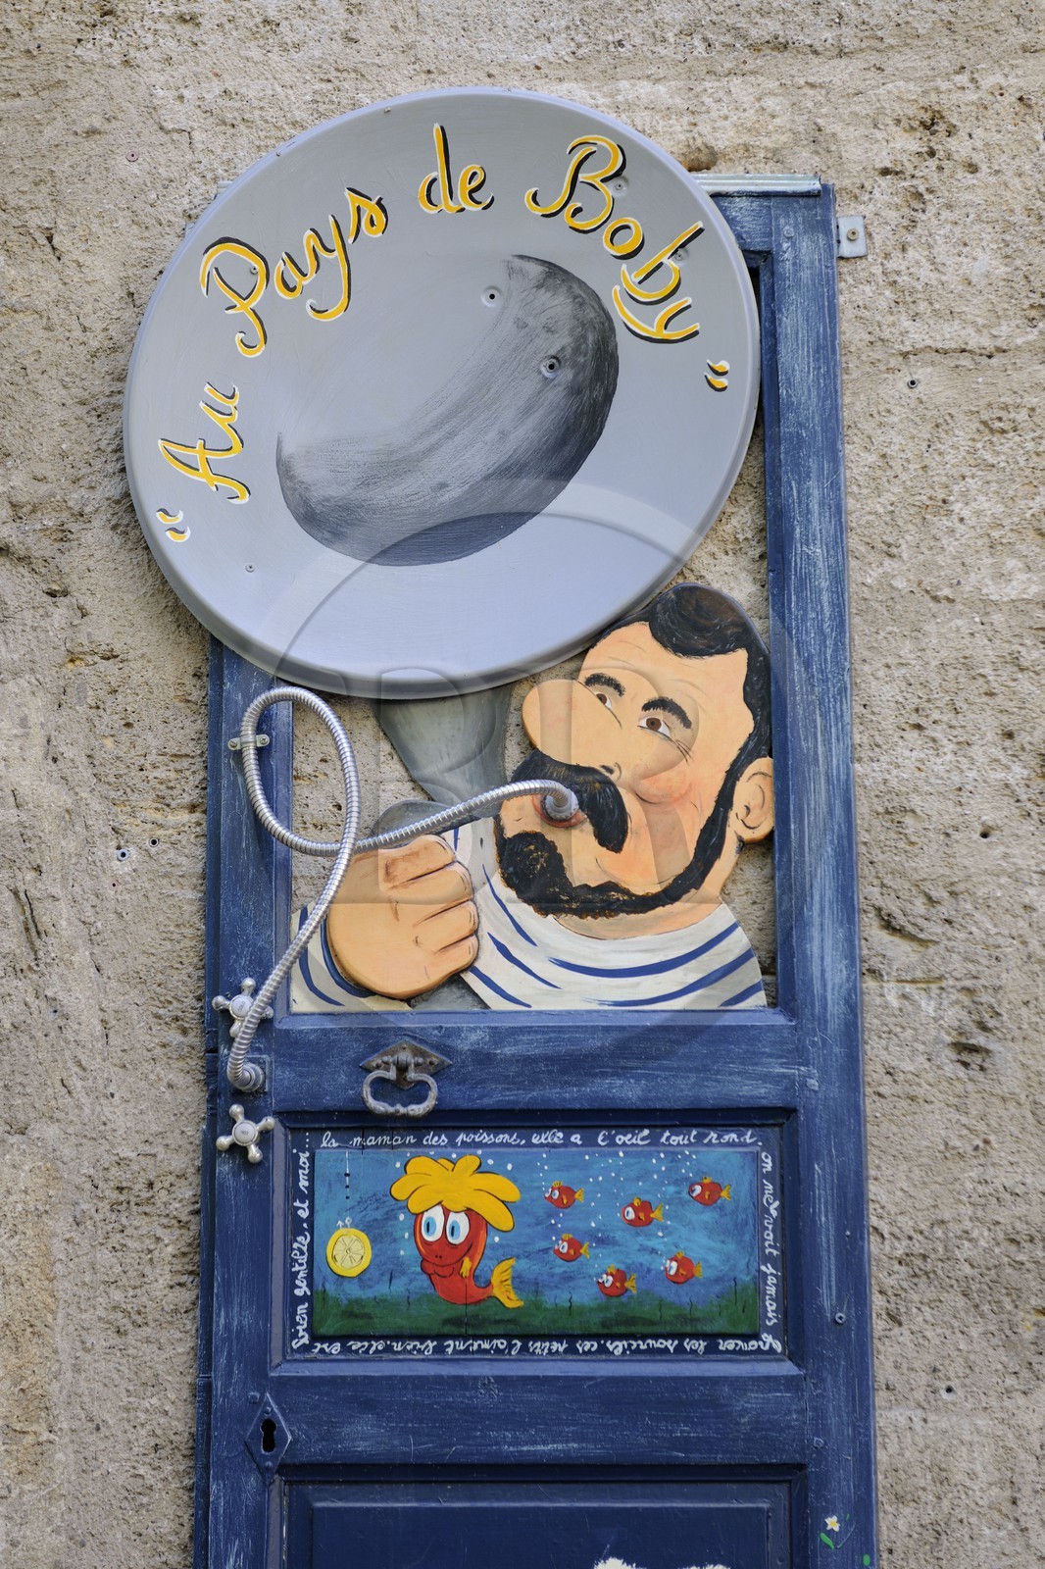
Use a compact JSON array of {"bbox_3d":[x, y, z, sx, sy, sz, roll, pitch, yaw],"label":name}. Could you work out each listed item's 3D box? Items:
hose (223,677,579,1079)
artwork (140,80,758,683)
[{"bbox_3d":[-0.122,0.102,3.075,0.354,0.412,0.075,0,-13,1],"label":"hose"},{"bbox_3d":[-0.085,-0.404,3.168,0.653,0.658,0.085,0,-13,1],"label":"artwork"}]

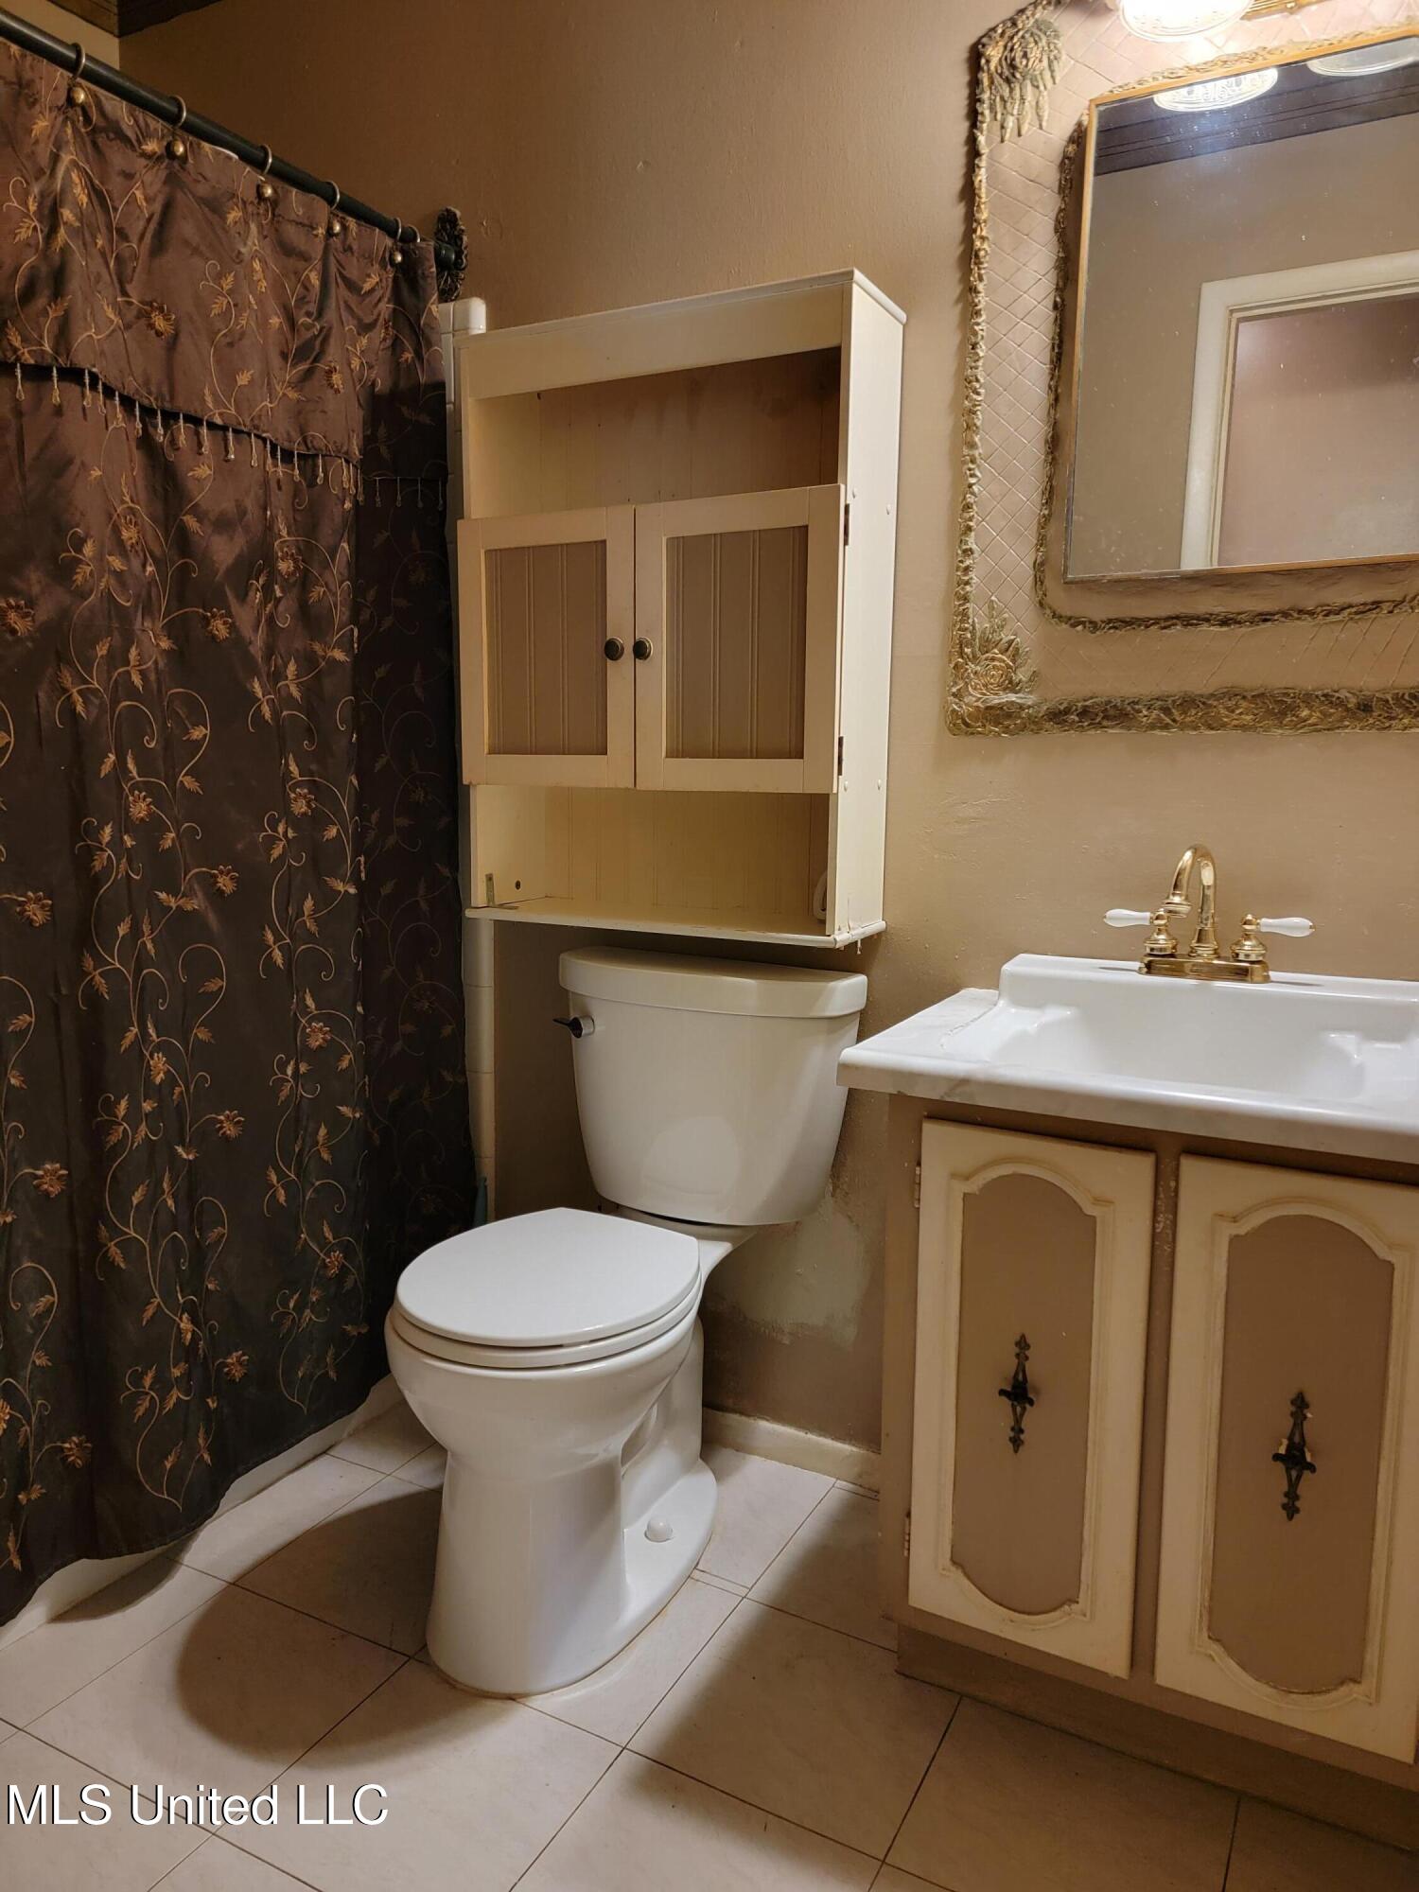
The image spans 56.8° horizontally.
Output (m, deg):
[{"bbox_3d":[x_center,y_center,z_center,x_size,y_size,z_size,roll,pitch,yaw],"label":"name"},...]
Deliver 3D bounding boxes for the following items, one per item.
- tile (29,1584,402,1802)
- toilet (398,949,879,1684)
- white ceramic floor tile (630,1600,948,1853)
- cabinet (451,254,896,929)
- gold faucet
[{"bbox_3d":[-0.575,0.889,1.554,0.308,0.009,0.304,5,9,28],"label":"tile"},{"bbox_3d":[-0.130,0.455,1.756,0.484,0.799,0.668,5,9,28],"label":"toilet"},{"bbox_3d":[0.112,0.898,1.533,0.308,0.009,0.304,5,9,28],"label":"white ceramic floor tile"},{"bbox_3d":[-0.060,-0.447,1.870,0.612,0.833,0.210,5,9,28],"label":"cabinet"},{"bbox_3d":[0.596,-0.040,1.587,0.247,0.166,0.155,5,9,28],"label":"gold faucet"}]

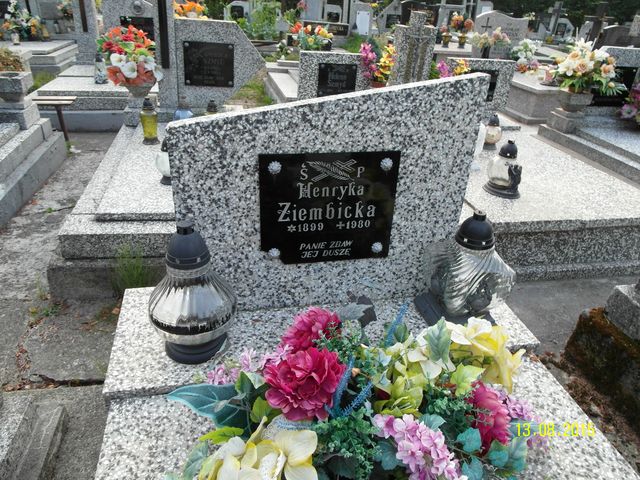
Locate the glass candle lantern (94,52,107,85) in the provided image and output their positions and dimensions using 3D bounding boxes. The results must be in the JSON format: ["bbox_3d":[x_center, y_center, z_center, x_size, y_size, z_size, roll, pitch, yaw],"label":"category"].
[{"bbox_3d":[-1.988,-1.546,3.988,0.105,0.258,0.105,-3,29,-12],"label":"glass candle lantern"}]

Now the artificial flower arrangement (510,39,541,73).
[{"bbox_3d":[2.177,-1.954,4.700,0.300,0.310,0.270,-2,29,-11],"label":"artificial flower arrangement"}]

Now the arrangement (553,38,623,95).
[{"bbox_3d":[2.062,-1.337,3.420,0.470,0.380,0.440,-2,29,-11],"label":"arrangement"}]

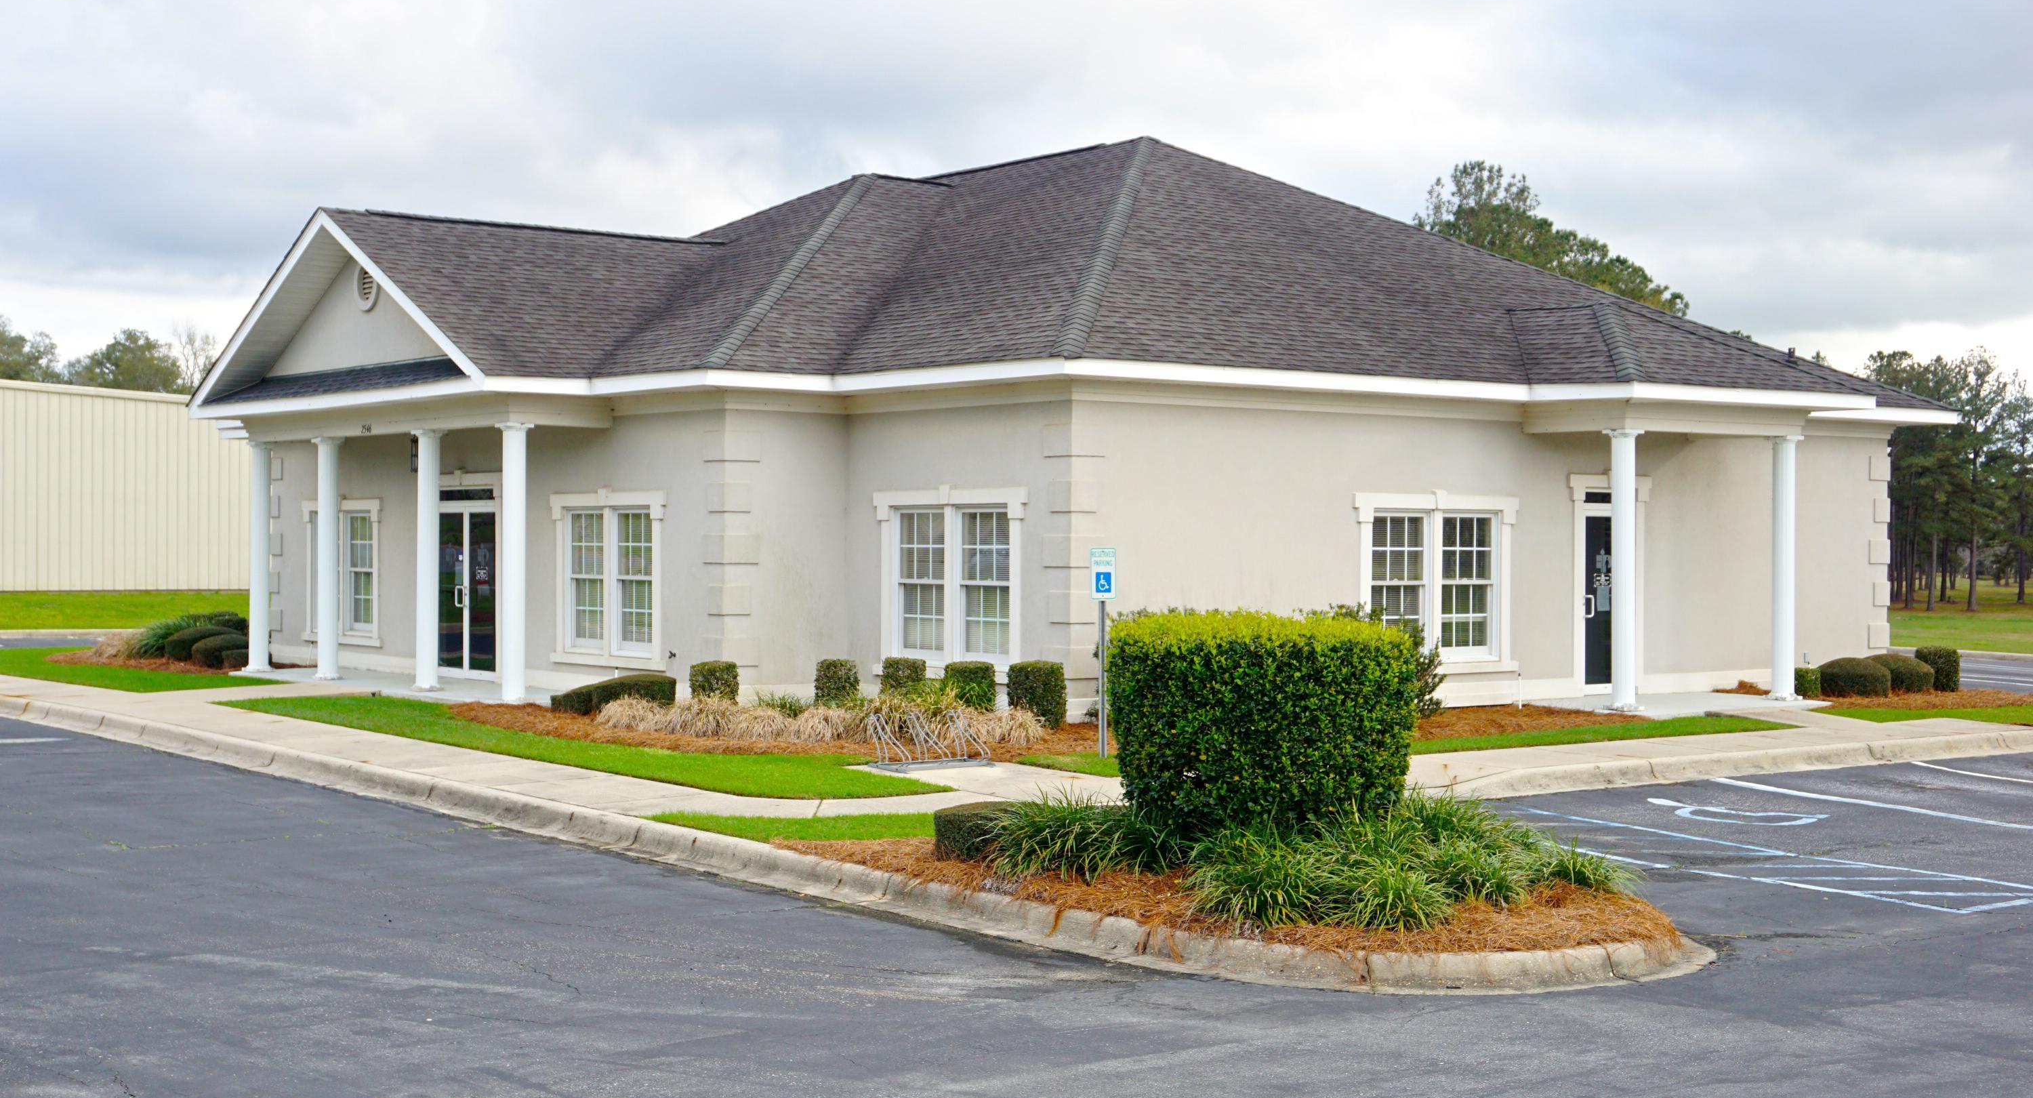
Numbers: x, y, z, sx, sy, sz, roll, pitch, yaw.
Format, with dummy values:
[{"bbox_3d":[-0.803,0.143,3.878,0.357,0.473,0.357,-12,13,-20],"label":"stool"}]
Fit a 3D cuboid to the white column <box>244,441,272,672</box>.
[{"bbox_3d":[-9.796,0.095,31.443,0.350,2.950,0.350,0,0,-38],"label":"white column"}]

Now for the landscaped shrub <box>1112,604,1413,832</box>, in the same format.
[{"bbox_3d":[1.638,1.169,16.100,1.930,1.400,1.700,0,0,6],"label":"landscaped shrub"}]

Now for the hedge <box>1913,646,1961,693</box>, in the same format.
[{"bbox_3d":[11.280,1.426,29.757,0.523,0.543,0.523,0,0,-39],"label":"hedge"}]

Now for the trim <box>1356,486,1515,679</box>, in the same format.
[{"bbox_3d":[4.621,0.391,26.479,2.676,2.000,0.161,0,0,-39],"label":"trim"}]

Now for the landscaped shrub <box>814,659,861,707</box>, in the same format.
[{"bbox_3d":[-1.804,1.349,24.400,0.410,0.530,0.410,0,0,-38],"label":"landscaped shrub"}]

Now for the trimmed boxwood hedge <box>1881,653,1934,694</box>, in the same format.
[{"bbox_3d":[10.684,1.471,29.455,0.864,0.462,0.844,0,0,-39],"label":"trimmed boxwood hedge"}]

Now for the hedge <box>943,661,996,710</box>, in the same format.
[{"bbox_3d":[-0.461,1.364,23.626,0.502,0.583,0.502,0,0,-39],"label":"hedge"}]

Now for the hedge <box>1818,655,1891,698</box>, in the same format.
[{"bbox_3d":[9.833,1.468,28.551,0.844,0.472,0.824,0,0,-39],"label":"hedge"}]

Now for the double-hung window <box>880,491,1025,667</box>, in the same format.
[{"bbox_3d":[-0.706,0.383,24.808,0.140,1.930,2.500,0,0,-38],"label":"double-hung window"}]

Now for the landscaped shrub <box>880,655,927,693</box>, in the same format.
[{"bbox_3d":[-1.115,1.296,24.000,0.400,0.540,0.400,0,0,-38],"label":"landscaped shrub"}]

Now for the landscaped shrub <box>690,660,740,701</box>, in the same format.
[{"bbox_3d":[-3.103,1.383,24.932,0.502,0.533,0.502,0,0,-39],"label":"landscaped shrub"}]

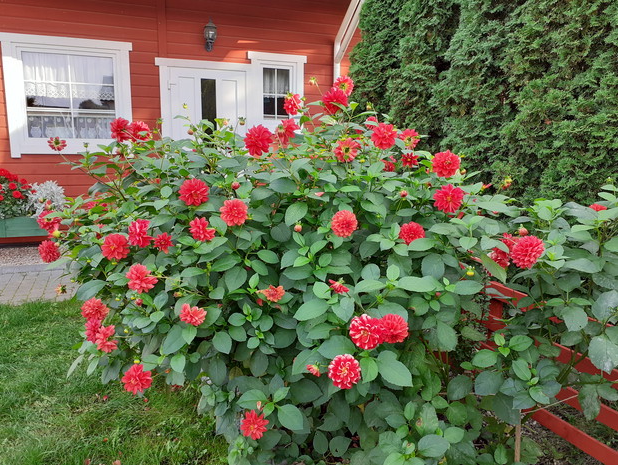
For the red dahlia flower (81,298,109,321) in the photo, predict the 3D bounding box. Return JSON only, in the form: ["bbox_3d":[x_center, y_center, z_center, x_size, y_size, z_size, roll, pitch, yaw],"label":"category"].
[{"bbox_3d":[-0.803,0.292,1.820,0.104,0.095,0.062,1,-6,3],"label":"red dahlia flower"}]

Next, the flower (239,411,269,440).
[{"bbox_3d":[-0.179,0.638,1.600,0.092,0.098,0.050,2,-16,6],"label":"flower"}]

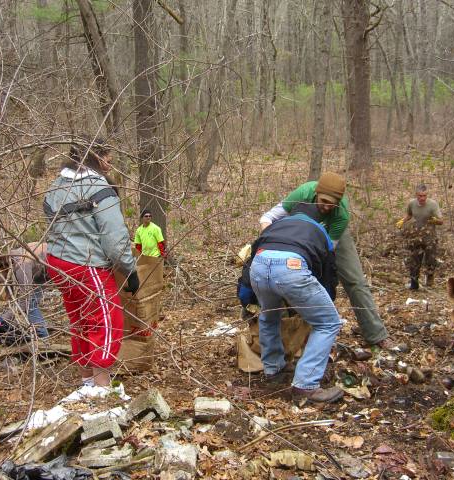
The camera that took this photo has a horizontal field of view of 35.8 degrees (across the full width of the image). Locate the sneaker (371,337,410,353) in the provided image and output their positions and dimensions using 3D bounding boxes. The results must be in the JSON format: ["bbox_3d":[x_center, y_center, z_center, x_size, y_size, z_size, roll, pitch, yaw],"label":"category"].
[{"bbox_3d":[1.226,0.781,5.300,0.290,0.110,0.110,2,5,28],"label":"sneaker"}]

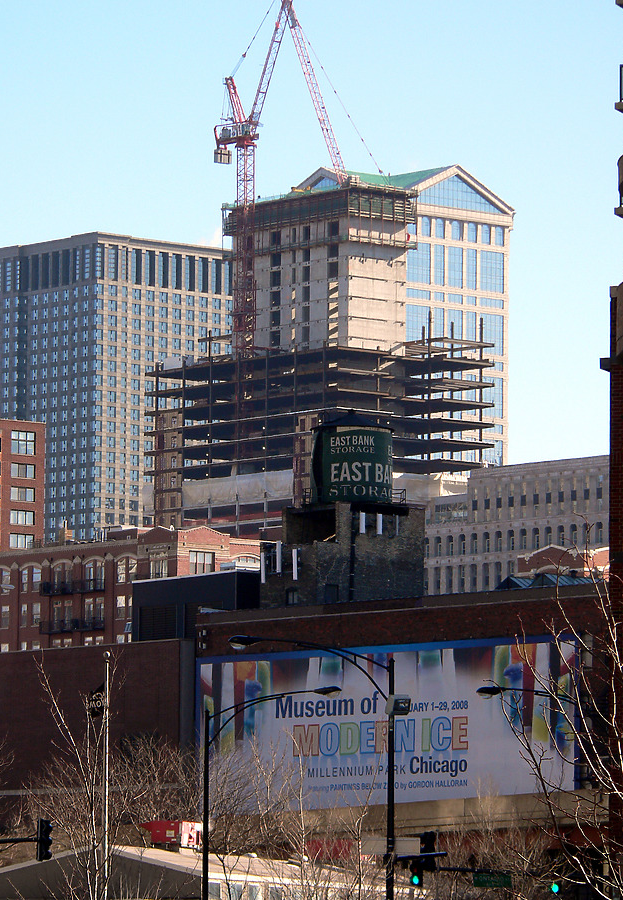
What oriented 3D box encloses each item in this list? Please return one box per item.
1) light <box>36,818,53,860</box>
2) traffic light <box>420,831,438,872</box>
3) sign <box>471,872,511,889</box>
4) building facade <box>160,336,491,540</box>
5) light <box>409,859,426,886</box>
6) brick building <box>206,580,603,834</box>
[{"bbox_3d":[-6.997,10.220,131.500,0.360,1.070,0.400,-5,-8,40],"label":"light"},{"bbox_3d":[3.124,10.730,134.000,0.400,1.070,0.360,-1,-7,18],"label":"traffic light"},{"bbox_3d":[4.878,11.590,135.000,1.120,0.370,0.050,-2,-7,26],"label":"sign"},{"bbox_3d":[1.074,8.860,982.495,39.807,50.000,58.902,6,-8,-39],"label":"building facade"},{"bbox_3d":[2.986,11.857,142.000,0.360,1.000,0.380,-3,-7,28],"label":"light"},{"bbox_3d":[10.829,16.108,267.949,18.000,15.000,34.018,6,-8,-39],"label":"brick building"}]

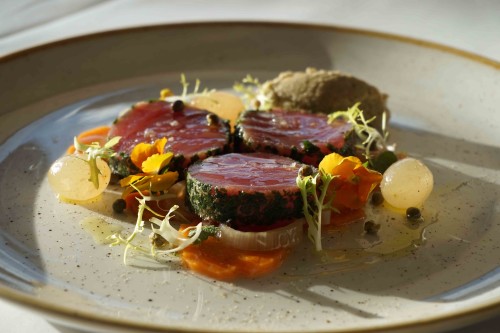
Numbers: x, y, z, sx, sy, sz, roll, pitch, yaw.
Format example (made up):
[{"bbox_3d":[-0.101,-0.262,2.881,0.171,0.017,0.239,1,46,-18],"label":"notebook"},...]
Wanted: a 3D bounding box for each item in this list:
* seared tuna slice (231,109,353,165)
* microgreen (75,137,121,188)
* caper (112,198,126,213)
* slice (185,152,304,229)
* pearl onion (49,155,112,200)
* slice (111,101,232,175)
[{"bbox_3d":[0.017,-0.010,0.420,0.047,0.012,0.045,5,24,-2],"label":"seared tuna slice"},{"bbox_3d":[-0.058,-0.002,0.394,0.018,0.018,0.013,1,25,0],"label":"microgreen"},{"bbox_3d":[-0.050,0.015,0.397,0.005,0.005,0.005,1,25,0],"label":"caper"},{"bbox_3d":[-0.001,0.008,0.383,0.044,0.012,0.043,1,22,0],"label":"slice"},{"bbox_3d":[-0.064,0.004,0.393,0.024,0.017,0.021,1,25,0],"label":"pearl onion"},{"bbox_3d":[-0.032,-0.009,0.416,0.049,0.011,0.047,-2,34,1],"label":"slice"}]

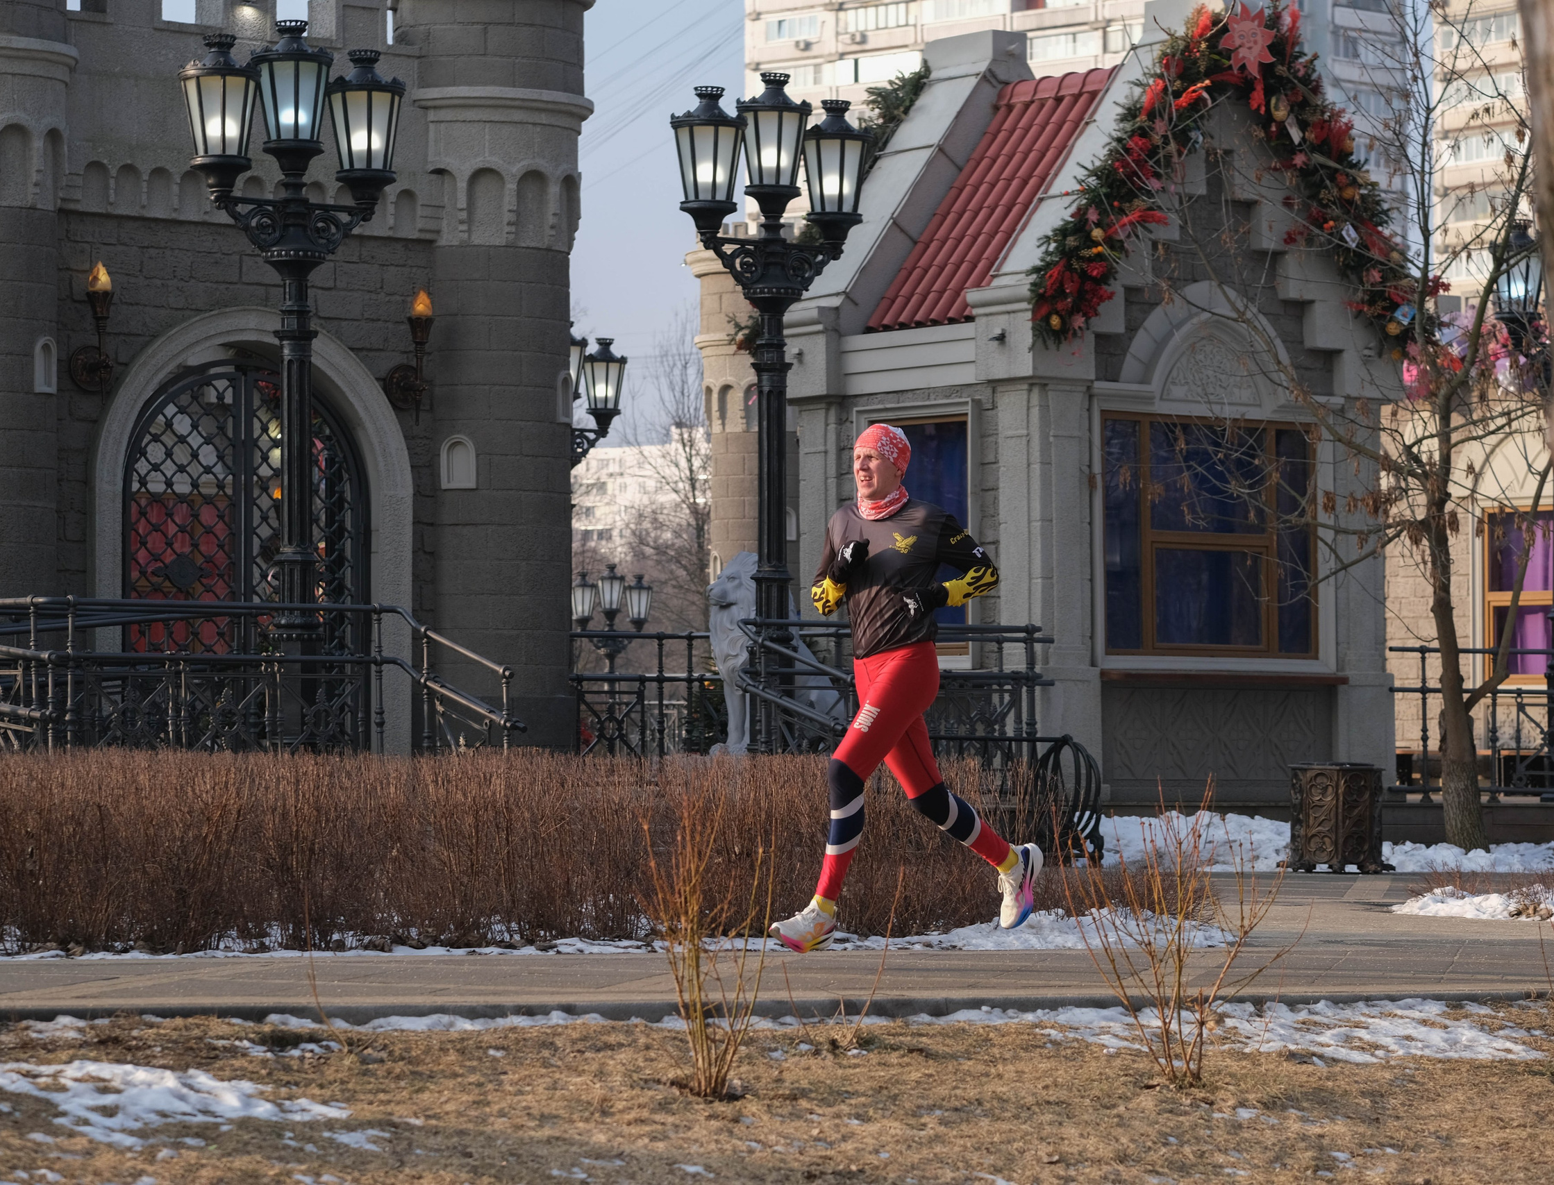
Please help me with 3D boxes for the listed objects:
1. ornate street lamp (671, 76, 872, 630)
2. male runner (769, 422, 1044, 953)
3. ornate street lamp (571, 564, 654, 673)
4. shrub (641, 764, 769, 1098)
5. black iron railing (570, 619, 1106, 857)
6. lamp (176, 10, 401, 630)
[{"bbox_3d":[-0.022,-0.940,24.800,1.250,3.500,0.420,2,-3,-37],"label":"ornate street lamp"},{"bbox_3d":[0.425,0.315,15.500,1.000,1.730,0.620,1,-3,-36],"label":"male runner"},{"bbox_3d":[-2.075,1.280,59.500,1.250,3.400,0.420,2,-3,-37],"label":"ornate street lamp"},{"bbox_3d":[-0.146,0.697,9.700,0.280,0.680,0.280,0,-2,0],"label":"shrub"},{"bbox_3d":[0.334,0.794,26.200,3.200,1.200,1.000,1,-3,-36],"label":"black iron railing"},{"bbox_3d":[-2.372,-1.027,23.300,1.250,3.500,0.420,2,-3,-37],"label":"lamp"}]

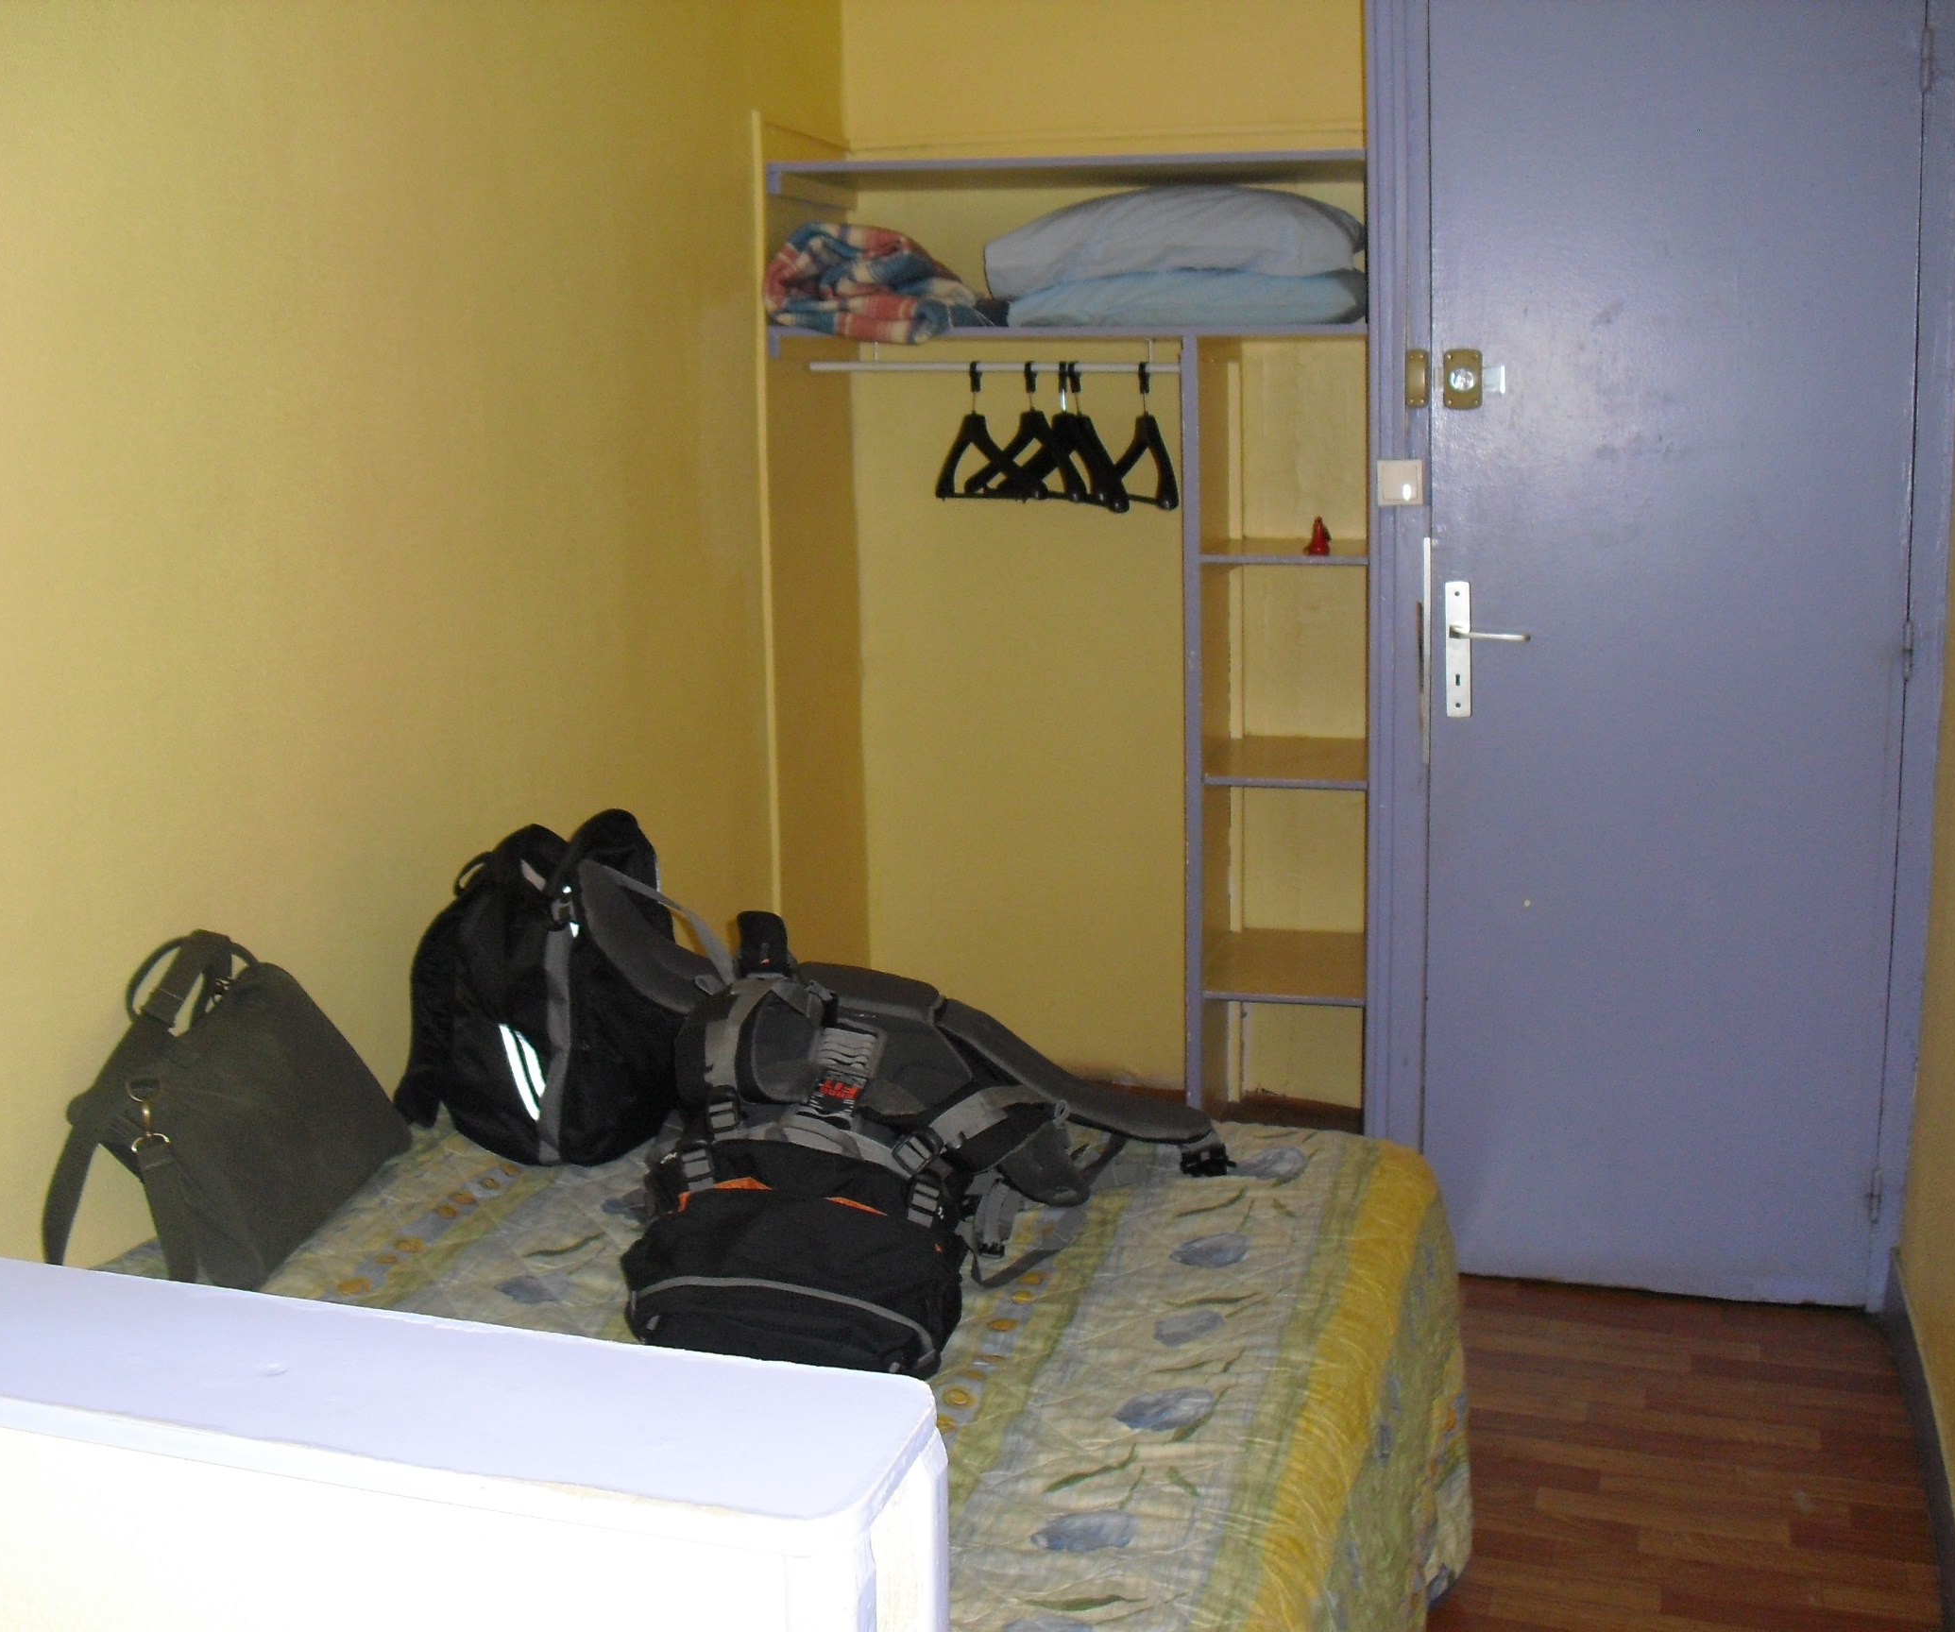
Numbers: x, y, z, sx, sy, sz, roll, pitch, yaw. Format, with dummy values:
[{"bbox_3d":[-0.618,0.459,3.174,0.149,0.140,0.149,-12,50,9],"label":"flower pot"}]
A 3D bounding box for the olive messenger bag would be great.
[{"bbox_3d":[-0.797,0.302,2.510,0.120,0.310,0.400,-19,12,15],"label":"olive messenger bag"}]

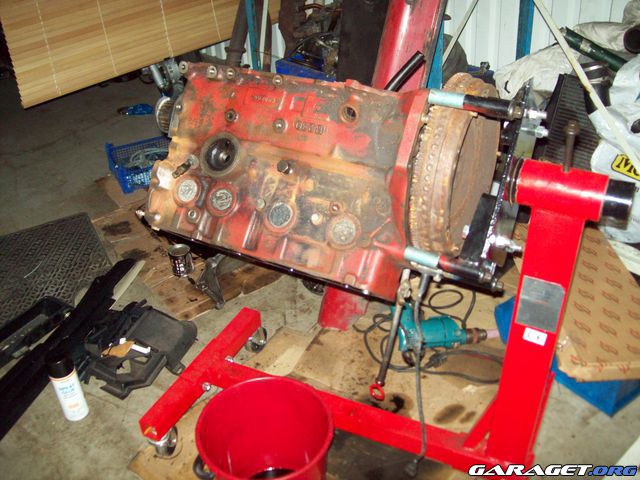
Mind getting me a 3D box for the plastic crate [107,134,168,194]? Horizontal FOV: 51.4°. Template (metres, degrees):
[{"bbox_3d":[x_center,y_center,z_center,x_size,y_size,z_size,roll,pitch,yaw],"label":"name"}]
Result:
[{"bbox_3d":[-0.712,-0.364,2.994,0.400,0.118,0.290,-15,34,-22],"label":"plastic crate"}]

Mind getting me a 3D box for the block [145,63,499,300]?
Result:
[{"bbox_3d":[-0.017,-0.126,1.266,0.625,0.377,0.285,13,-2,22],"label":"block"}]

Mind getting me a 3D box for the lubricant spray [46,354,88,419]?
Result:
[{"bbox_3d":[-0.645,0.375,1.713,0.066,0.188,0.066,-16,34,-23],"label":"lubricant spray"}]

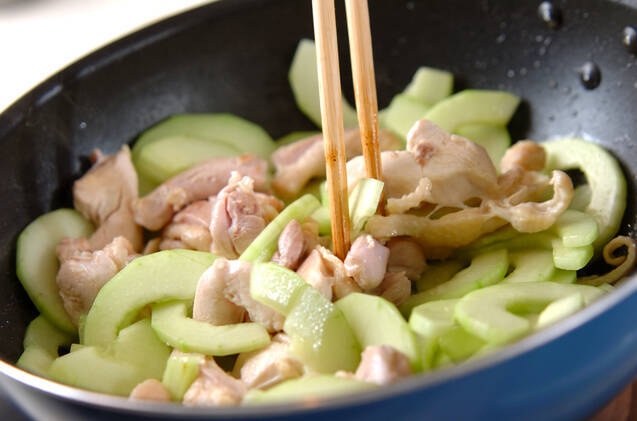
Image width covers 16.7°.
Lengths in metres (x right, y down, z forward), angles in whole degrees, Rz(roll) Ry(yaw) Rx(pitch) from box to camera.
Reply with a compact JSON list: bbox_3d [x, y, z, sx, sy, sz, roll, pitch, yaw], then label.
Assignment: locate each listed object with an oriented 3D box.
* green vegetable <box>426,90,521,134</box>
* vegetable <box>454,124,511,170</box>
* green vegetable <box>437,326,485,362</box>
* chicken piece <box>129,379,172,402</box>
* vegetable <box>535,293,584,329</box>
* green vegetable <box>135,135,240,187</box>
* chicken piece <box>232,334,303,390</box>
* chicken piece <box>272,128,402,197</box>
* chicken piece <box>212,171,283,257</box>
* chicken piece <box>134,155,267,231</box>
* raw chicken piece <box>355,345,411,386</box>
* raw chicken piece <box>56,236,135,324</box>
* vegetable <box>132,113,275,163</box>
[{"bbox_3d":[0.053,-0.034,0.757,0.035,0.015,0.018,-20,32,-11],"label":"green vegetable"},{"bbox_3d":[0.059,-0.022,0.795,0.026,0.010,0.026,-8,49,5],"label":"vegetable"},{"bbox_3d":[0.043,0.041,0.655,0.019,0.013,0.016,-9,31,6],"label":"green vegetable"},{"bbox_3d":[-0.054,0.058,0.695,0.017,0.018,0.018,-8,32,5],"label":"chicken piece"},{"bbox_3d":[0.077,0.032,0.690,0.021,0.010,0.015,-35,39,-32],"label":"vegetable"},{"bbox_3d":[-0.049,-0.017,0.805,0.041,0.010,0.032,5,58,-3],"label":"green vegetable"},{"bbox_3d":[-0.016,0.047,0.667,0.024,0.016,0.020,-20,32,-11],"label":"chicken piece"},{"bbox_3d":[0.007,-0.017,0.783,0.046,0.020,0.022,-15,32,-5],"label":"chicken piece"},{"bbox_3d":[-0.025,0.002,0.757,0.025,0.024,0.025,-8,32,5],"label":"chicken piece"},{"bbox_3d":[-0.040,-0.006,0.742,0.044,0.019,0.025,-15,31,-3],"label":"chicken piece"},{"bbox_3d":[0.019,0.046,0.645,0.019,0.016,0.018,-9,31,6],"label":"raw chicken piece"},{"bbox_3d":[-0.074,0.023,0.718,0.026,0.021,0.023,-9,31,6],"label":"raw chicken piece"},{"bbox_3d":[-0.041,-0.025,0.775,0.048,0.022,0.018,-4,32,14],"label":"vegetable"}]

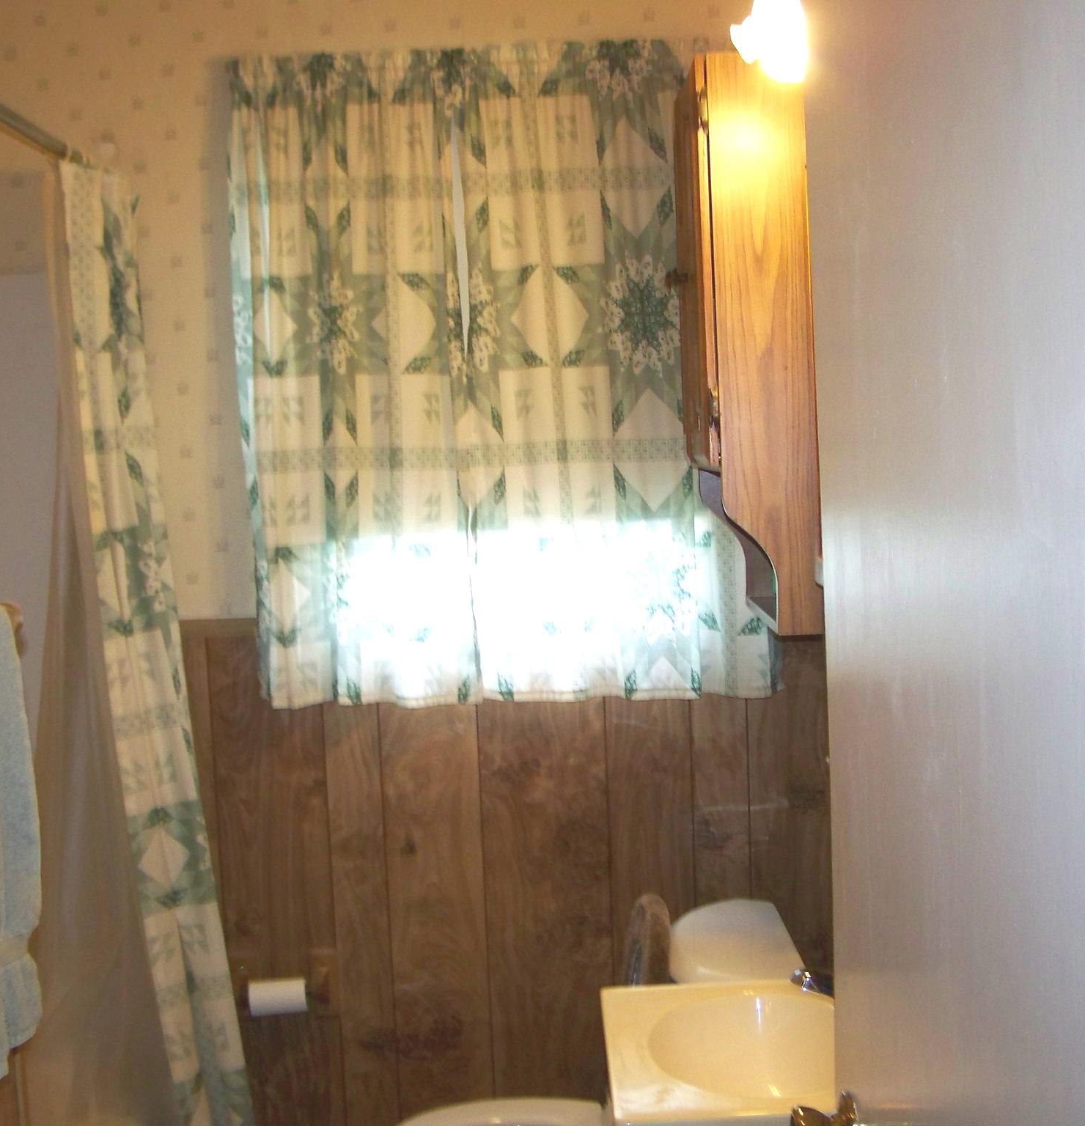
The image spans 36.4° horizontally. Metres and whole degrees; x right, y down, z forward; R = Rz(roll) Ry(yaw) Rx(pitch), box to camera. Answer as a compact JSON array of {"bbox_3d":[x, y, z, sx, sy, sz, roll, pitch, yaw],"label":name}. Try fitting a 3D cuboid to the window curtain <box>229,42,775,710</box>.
[{"bbox_3d":[-0.059,-0.310,2.838,0.910,1.124,0.082,-2,7,3],"label":"window curtain"}]

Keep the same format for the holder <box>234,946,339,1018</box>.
[{"bbox_3d":[-0.478,0.779,2.994,0.200,0.134,0.088,-2,7,3],"label":"holder"}]

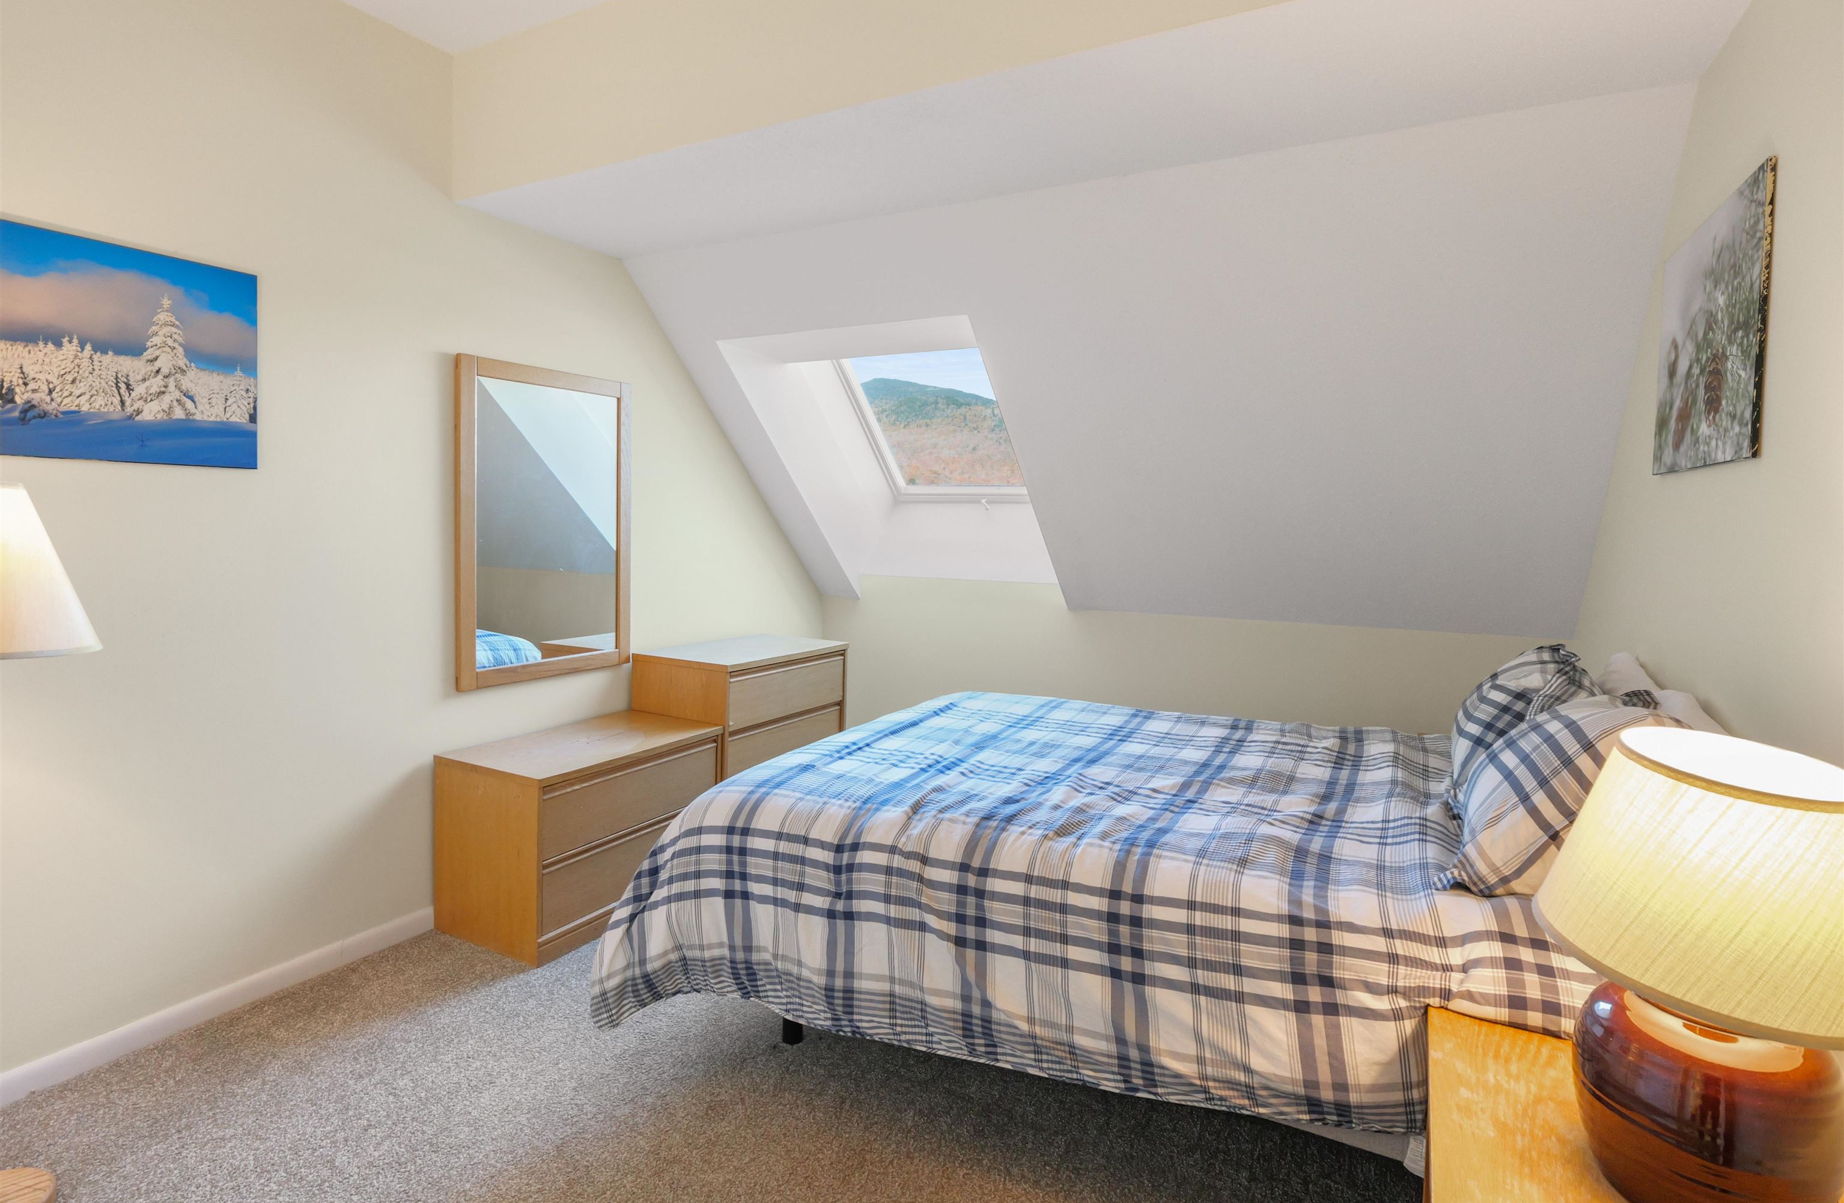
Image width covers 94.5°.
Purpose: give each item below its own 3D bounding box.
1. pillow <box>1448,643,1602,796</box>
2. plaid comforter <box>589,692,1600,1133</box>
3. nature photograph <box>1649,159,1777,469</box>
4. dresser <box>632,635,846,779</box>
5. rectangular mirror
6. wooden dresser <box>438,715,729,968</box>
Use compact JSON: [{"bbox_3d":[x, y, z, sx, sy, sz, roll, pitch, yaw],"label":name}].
[{"bbox_3d":[1.506,0.306,2.113,0.190,0.450,0.600,48,23,17],"label":"pillow"},{"bbox_3d":[0.565,0.759,2.225,2.062,0.631,1.550,4,6,28],"label":"plaid comforter"},{"bbox_3d":[1.490,-0.487,1.616,0.020,0.466,0.613,1,5,29],"label":"nature photograph"},{"bbox_3d":[-0.706,0.557,3.440,0.455,0.741,0.755,4,6,28],"label":"dresser"},{"bbox_3d":[-1.212,-0.250,2.821,0.022,1.006,0.664,4,6,28],"label":"rectangular mirror"},{"bbox_3d":[-1.074,0.711,2.772,0.455,0.527,0.746,4,6,28],"label":"wooden dresser"}]

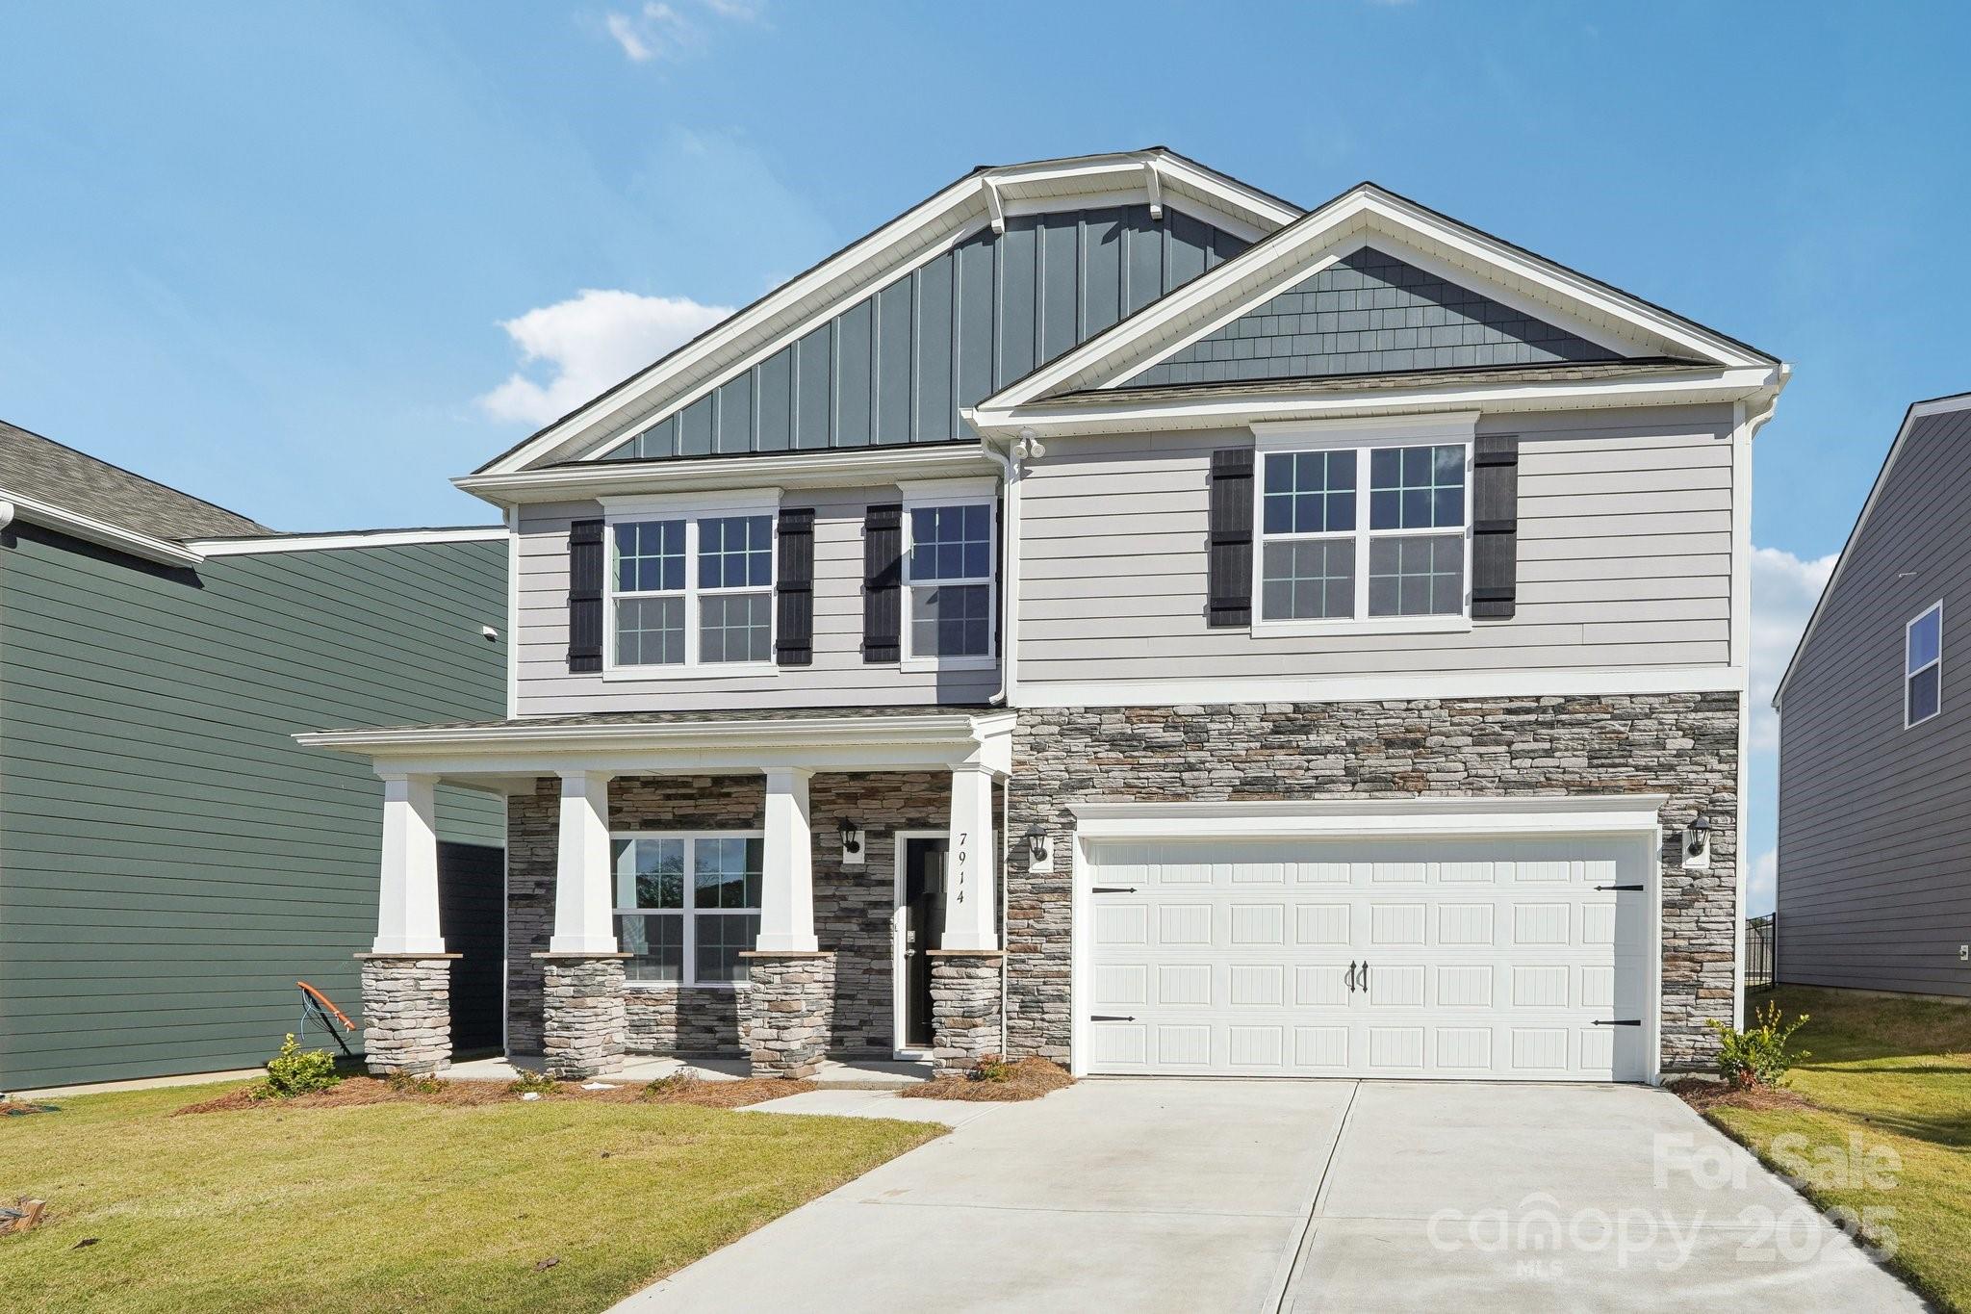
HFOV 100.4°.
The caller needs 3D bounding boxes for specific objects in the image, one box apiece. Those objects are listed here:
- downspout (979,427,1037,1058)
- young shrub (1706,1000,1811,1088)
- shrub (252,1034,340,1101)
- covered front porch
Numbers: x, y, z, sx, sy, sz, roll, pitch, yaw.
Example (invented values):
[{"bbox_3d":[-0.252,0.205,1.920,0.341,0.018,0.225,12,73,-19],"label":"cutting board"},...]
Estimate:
[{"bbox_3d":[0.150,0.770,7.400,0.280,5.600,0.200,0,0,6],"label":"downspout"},{"bbox_3d":[6.120,3.070,6.500,0.690,0.620,0.660,0,0,6],"label":"young shrub"},{"bbox_3d":[-5.900,3.500,7.020,0.640,0.510,0.600,0,0,6],"label":"shrub"},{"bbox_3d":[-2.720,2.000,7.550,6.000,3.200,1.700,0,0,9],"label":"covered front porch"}]

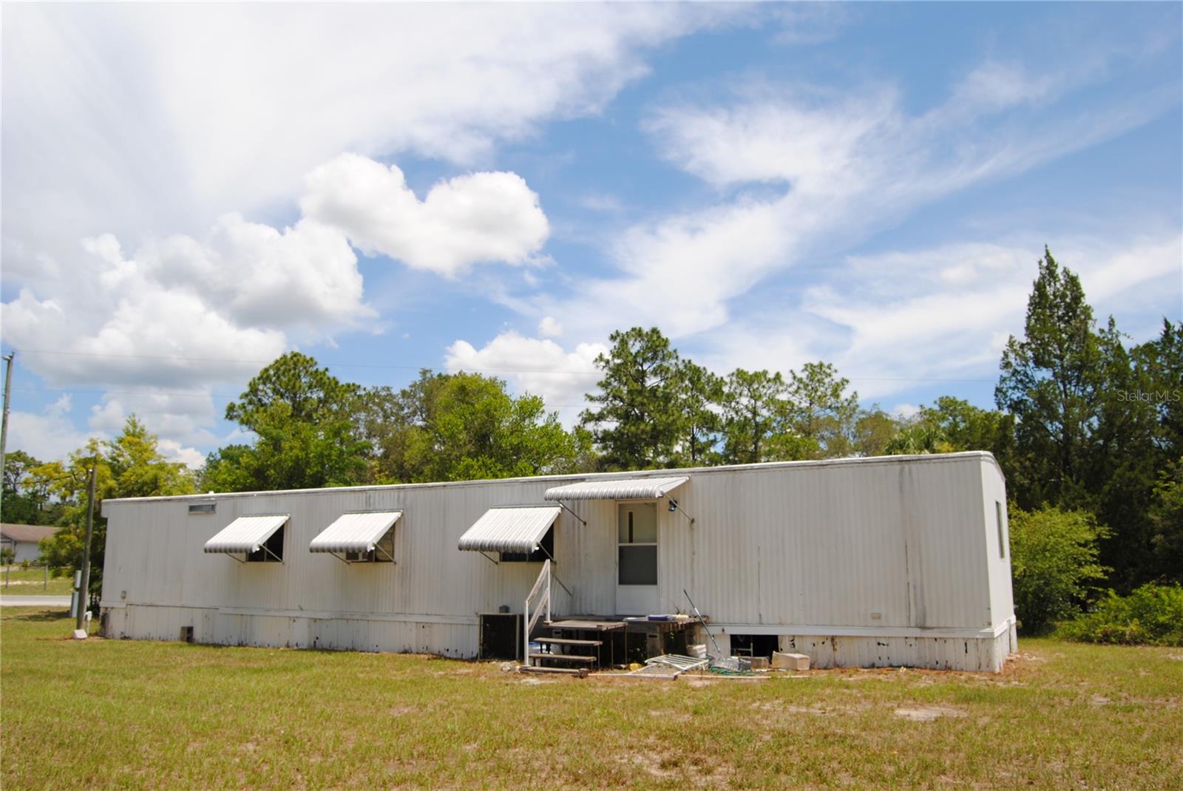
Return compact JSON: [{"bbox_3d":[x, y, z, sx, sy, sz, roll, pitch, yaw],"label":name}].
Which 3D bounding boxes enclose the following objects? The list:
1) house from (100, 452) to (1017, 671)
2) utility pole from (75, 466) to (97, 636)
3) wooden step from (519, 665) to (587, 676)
[{"bbox_3d":[-2.286,3.612,19.345,20.551,3.384,4.383,-6,-12,28],"label":"house"},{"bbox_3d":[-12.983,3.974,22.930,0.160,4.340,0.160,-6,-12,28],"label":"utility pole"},{"bbox_3d":[-0.562,4.130,13.294,1.010,0.110,0.250,-6,-12,28],"label":"wooden step"}]

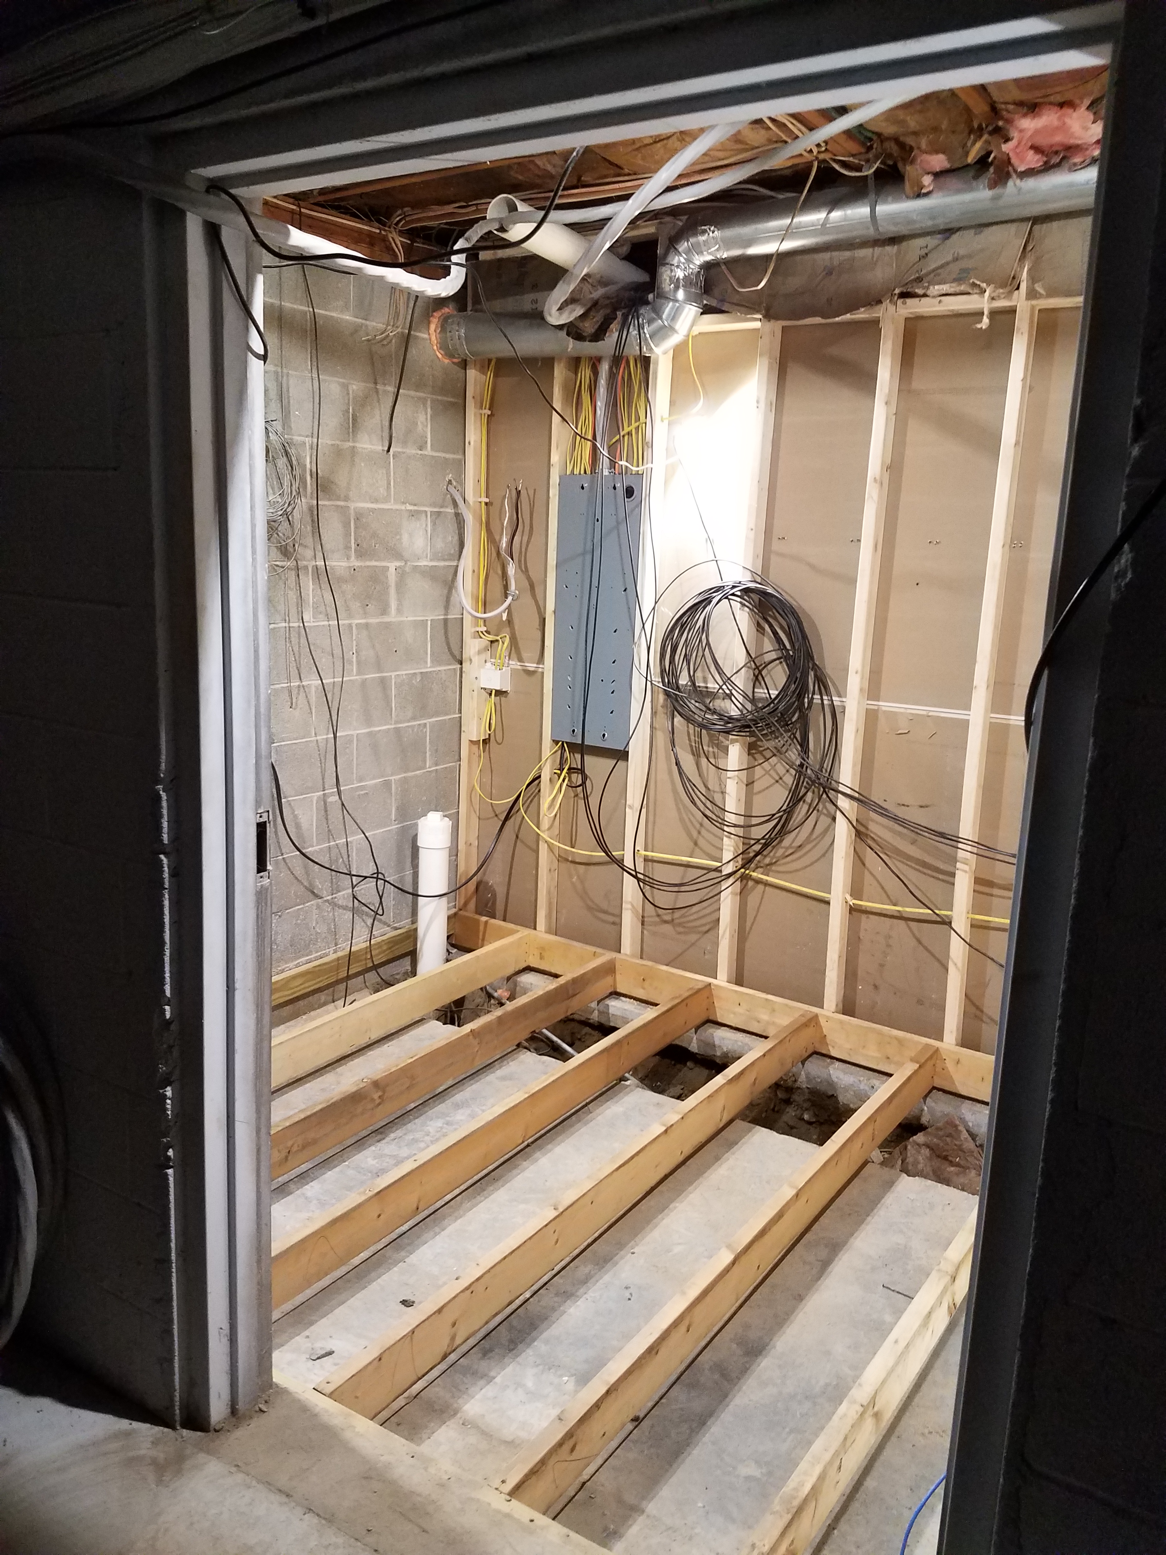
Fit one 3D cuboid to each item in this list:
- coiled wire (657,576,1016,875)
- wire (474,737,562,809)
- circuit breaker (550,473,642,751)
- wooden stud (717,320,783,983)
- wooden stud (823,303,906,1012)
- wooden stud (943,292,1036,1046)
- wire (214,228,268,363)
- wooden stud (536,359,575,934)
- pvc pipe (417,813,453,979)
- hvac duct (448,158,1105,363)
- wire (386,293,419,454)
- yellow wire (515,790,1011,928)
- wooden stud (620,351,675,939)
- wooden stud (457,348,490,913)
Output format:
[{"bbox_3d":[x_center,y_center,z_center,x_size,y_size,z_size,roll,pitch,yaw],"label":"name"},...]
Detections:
[{"bbox_3d":[0.773,-0.122,3.718,1.250,0.995,0.200,10,15,33],"label":"coiled wire"},{"bbox_3d":[-0.255,-0.012,4.543,0.430,0.295,0.090,10,14,33],"label":"wire"},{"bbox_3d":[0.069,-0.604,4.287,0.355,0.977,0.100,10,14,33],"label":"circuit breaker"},{"bbox_3d":[0.564,-0.349,3.998,0.039,2.285,0.086,10,15,33],"label":"wooden stud"},{"bbox_3d":[0.899,-0.309,3.762,0.040,2.280,0.085,10,14,33],"label":"wooden stud"},{"bbox_3d":[1.227,-0.246,3.554,0.039,2.320,0.086,10,15,33],"label":"wooden stud"},{"bbox_3d":[-0.492,-0.708,1.708,0.050,0.175,0.090,10,14,33],"label":"wire"},{"bbox_3d":[-0.099,-0.462,4.439,0.039,2.270,0.086,10,15,33],"label":"wooden stud"},{"bbox_3d":[-0.588,0.456,4.550,0.128,0.655,0.128,2,12,0],"label":"pvc pipe"},{"bbox_3d":[0.427,-1.563,3.613,2.376,0.446,0.287,10,14,36],"label":"hvac duct"},{"bbox_3d":[-0.625,-1.393,4.057,0.160,0.510,0.045,10,14,33],"label":"wire"},{"bbox_3d":[0.533,0.264,4.075,1.880,0.205,0.100,10,14,33],"label":"yellow wire"},{"bbox_3d":[0.228,-0.403,4.222,0.039,2.270,0.086,10,15,33],"label":"wooden stud"},{"bbox_3d":[-0.440,-0.523,4.666,0.039,2.270,0.086,10,15,33],"label":"wooden stud"}]

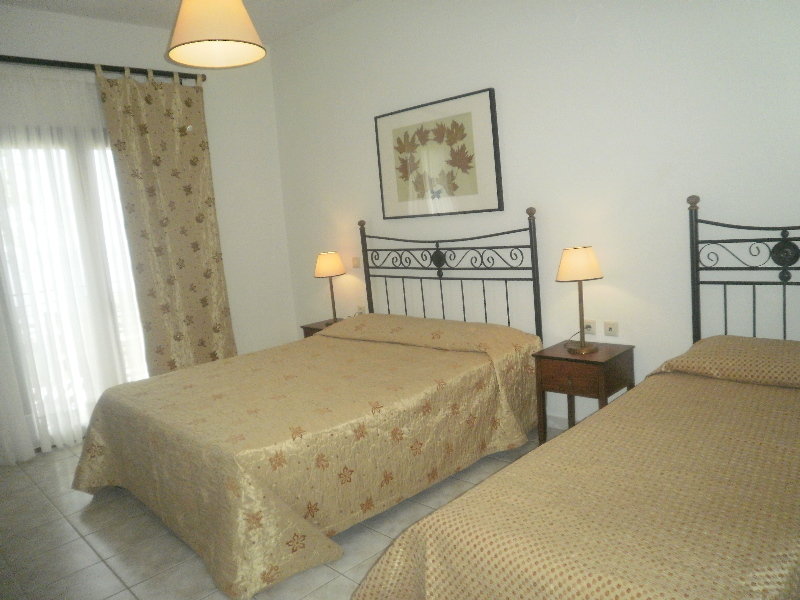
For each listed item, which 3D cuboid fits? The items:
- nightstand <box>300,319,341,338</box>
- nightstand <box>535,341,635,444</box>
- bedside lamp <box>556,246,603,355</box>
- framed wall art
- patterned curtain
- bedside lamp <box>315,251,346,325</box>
[{"bbox_3d":[-0.525,0.499,5.165,0.400,0.615,0.420,-12,11,-42],"label":"nightstand"},{"bbox_3d":[1.082,0.599,3.490,0.400,0.615,0.420,-12,11,-42],"label":"nightstand"},{"bbox_3d":[1.040,-0.001,3.452,0.270,0.587,0.270,-12,11,-42],"label":"bedside lamp"},{"bbox_3d":[0.245,-0.999,4.313,0.035,0.776,1.147,-12,11,-42],"label":"framed wall art"},{"bbox_3d":[-1.839,-0.467,4.962,0.840,2.725,0.110,-12,11,-42],"label":"patterned curtain"},{"bbox_3d":[-0.586,-0.103,5.153,0.270,0.590,0.270,-5,8,1],"label":"bedside lamp"}]

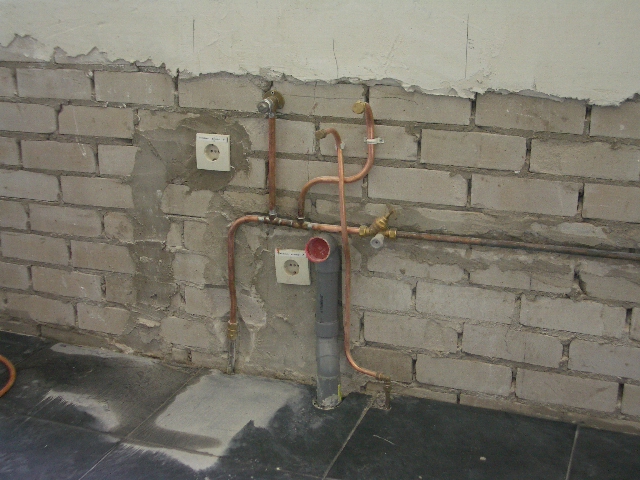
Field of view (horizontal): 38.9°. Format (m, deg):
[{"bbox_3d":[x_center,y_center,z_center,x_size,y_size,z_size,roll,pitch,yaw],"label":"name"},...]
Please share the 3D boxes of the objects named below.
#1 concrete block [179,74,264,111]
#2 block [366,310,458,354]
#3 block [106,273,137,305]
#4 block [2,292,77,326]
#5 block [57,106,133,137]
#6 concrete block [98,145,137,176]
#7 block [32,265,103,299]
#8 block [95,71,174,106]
[{"bbox_3d":[-0.200,-0.337,2.035,0.208,0.074,0.100,6,19,20],"label":"concrete block"},{"bbox_3d":[0.221,0.190,2.049,0.210,0.069,0.100,6,19,19],"label":"block"},{"bbox_3d":[-0.474,0.109,2.286,0.089,0.072,0.100,6,19,20],"label":"block"},{"bbox_3d":[-0.709,0.167,2.402,0.210,0.069,0.100,6,19,19],"label":"block"},{"bbox_3d":[-0.511,-0.289,2.178,0.210,0.069,0.100,6,19,19],"label":"block"},{"bbox_3d":[-0.462,-0.204,2.187,0.100,0.069,0.100,6,19,19],"label":"concrete block"},{"bbox_3d":[-0.627,0.096,2.347,0.210,0.069,0.100,6,19,19],"label":"block"},{"bbox_3d":[-0.407,-0.361,2.109,0.205,0.071,0.100,6,19,20],"label":"block"}]

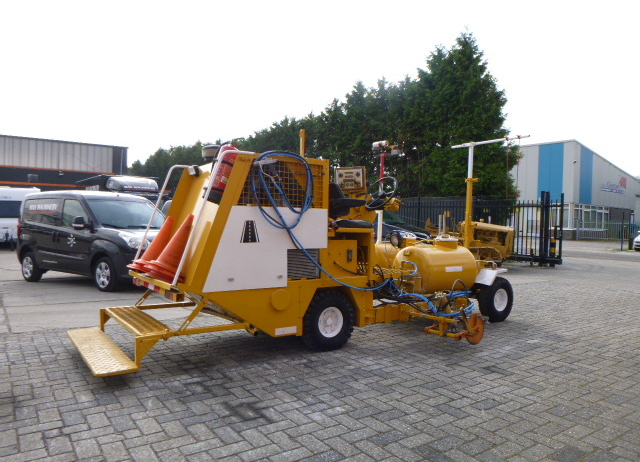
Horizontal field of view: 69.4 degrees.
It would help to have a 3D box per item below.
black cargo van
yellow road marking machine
[{"bbox_3d":[-4.301,0.142,9.396,4.390,1.850,1.850,2,1,34],"label":"black cargo van"},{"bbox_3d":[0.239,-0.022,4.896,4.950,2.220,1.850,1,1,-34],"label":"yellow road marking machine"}]

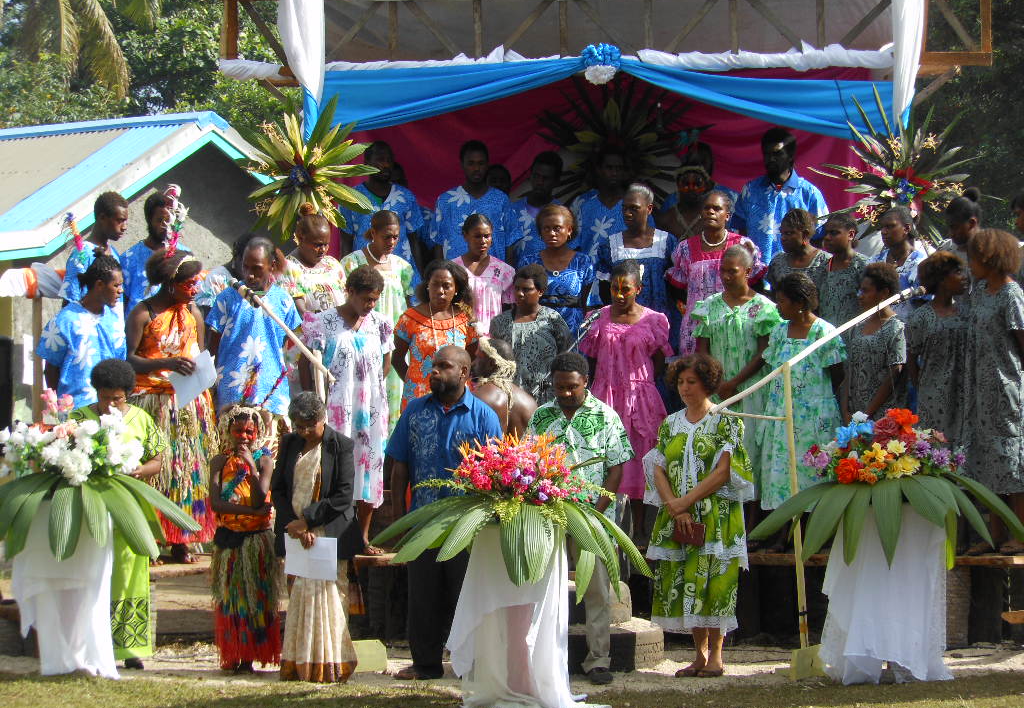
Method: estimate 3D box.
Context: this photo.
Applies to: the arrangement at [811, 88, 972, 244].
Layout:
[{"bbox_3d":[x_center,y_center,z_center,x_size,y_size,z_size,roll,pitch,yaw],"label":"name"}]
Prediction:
[{"bbox_3d":[2.165,-1.076,23.800,0.920,0.910,0.420,0,0,0],"label":"arrangement"}]

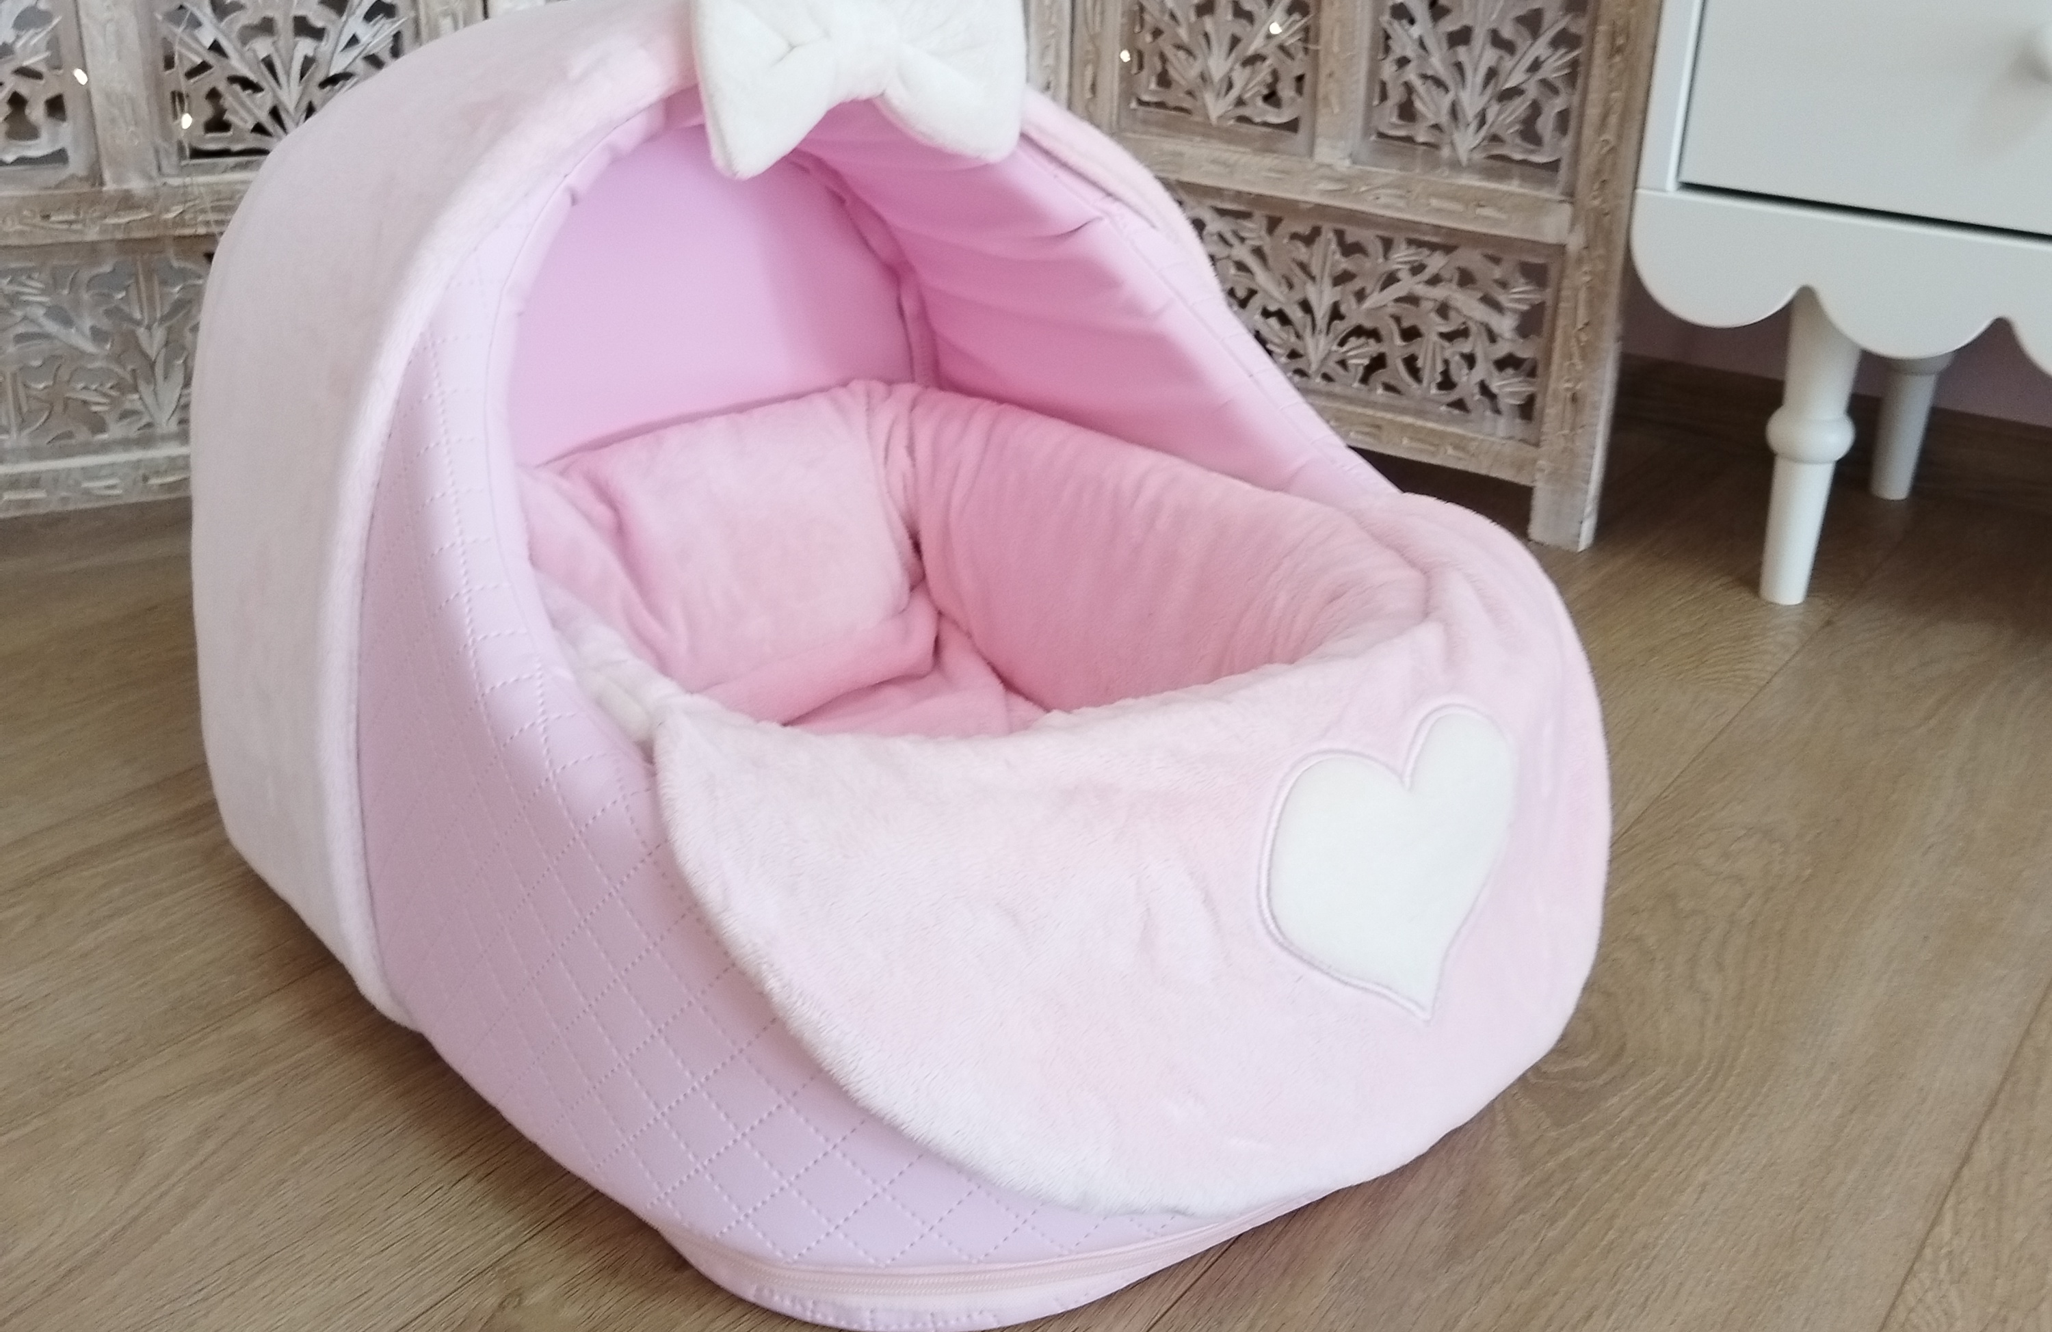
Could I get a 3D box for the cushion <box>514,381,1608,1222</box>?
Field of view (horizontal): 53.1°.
[{"bbox_3d":[-0.030,0.031,0.838,0.362,0.190,0.485,-20,31,-39],"label":"cushion"}]

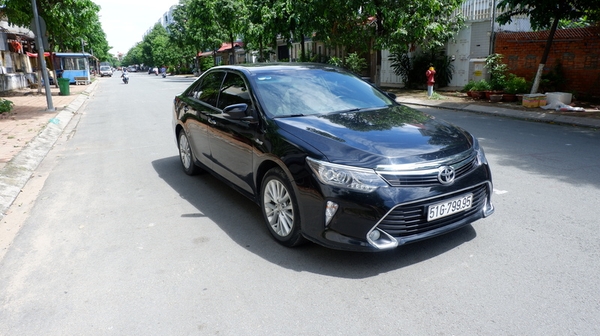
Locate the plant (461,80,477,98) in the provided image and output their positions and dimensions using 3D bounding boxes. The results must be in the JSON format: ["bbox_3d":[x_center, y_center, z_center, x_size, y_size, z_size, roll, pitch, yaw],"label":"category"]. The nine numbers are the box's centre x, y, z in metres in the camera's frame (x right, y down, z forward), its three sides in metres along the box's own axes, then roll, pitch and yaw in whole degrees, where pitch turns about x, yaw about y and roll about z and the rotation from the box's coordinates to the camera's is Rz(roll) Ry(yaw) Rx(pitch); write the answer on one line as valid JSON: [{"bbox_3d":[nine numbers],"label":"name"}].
[{"bbox_3d":[6.188,-2.890,14.690,0.550,0.640,0.550,-7,16,-23],"label":"plant"}]

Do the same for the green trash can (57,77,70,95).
[{"bbox_3d":[-12.101,-4.184,20.536,0.580,0.950,0.520,-7,16,-23],"label":"green trash can"}]

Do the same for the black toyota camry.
[{"bbox_3d":[-0.158,-0.482,4.755,1.900,1.475,4.850,-9,16,-29],"label":"black toyota camry"}]

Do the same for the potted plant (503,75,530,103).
[{"bbox_3d":[6.833,-2.515,12.655,0.830,0.900,0.830,-7,16,-23],"label":"potted plant"}]

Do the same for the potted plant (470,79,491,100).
[{"bbox_3d":[6.235,-2.718,13.817,0.680,0.750,0.680,-7,16,-23],"label":"potted plant"}]

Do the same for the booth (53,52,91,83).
[{"bbox_3d":[-20.743,-9.092,36.552,2.900,2.700,2.300,-7,16,-23],"label":"booth"}]

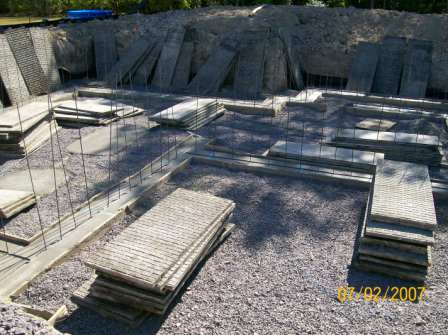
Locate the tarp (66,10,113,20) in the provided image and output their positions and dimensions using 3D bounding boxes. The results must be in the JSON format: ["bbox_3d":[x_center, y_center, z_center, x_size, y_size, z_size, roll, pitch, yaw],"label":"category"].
[{"bbox_3d":[-6.778,-7.641,23.365,2.300,0.450,1.600,-6,21,-14],"label":"tarp"}]

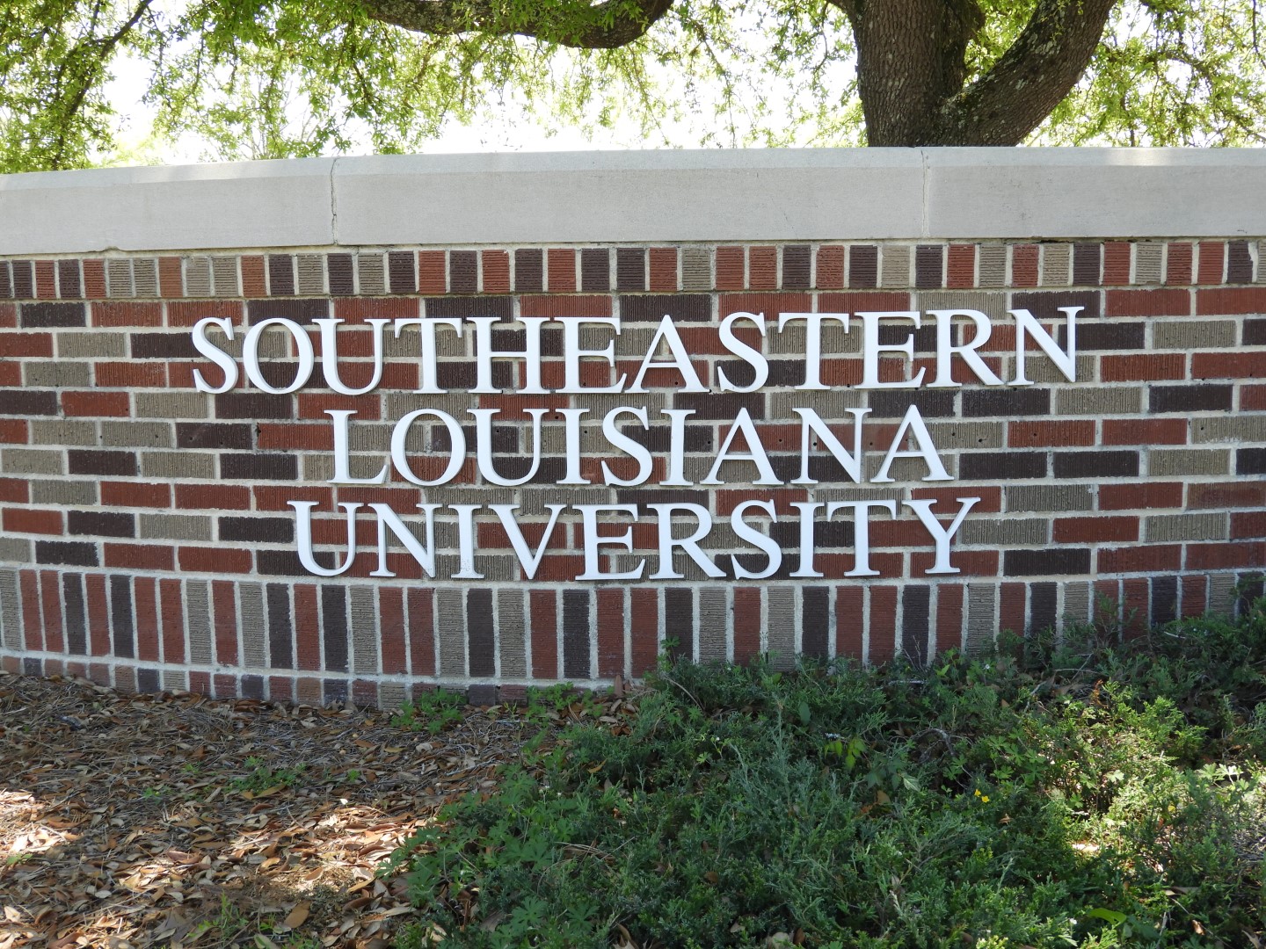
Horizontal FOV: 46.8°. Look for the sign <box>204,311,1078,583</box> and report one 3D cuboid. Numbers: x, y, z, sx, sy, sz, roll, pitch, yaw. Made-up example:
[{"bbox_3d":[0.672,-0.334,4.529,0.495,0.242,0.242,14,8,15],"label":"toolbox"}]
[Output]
[{"bbox_3d":[-0.017,-0.058,3.076,1.903,0.559,0.110,0,7,5],"label":"sign"}]

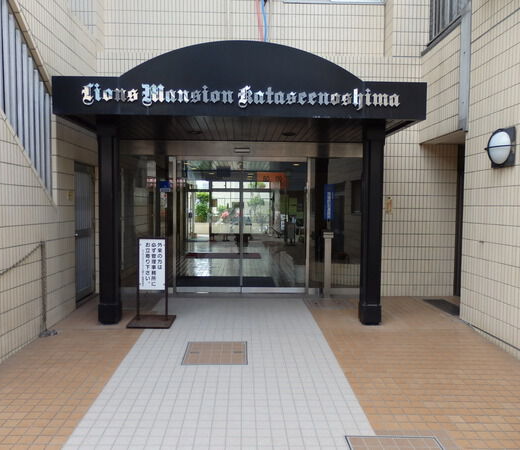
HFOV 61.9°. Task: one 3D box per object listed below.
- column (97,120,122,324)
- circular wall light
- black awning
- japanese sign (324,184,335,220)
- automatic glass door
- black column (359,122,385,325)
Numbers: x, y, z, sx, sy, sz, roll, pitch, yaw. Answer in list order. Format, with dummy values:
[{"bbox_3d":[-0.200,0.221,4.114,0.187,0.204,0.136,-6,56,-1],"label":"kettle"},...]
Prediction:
[{"bbox_3d":[-2.064,-0.039,5.976,0.255,2.788,0.255,0,3,-2],"label":"column"},{"bbox_3d":[2.871,-0.919,5.217,0.140,0.455,0.450,0,3,-2],"label":"circular wall light"},{"bbox_3d":[-0.257,-1.904,6.605,4.770,0.970,2.180,0,3,-2],"label":"black awning"},{"bbox_3d":[1.272,-0.416,7.886,0.195,0.635,0.040,0,3,-2],"label":"japanese sign"},{"bbox_3d":[-0.335,0.029,7.883,2.400,2.440,0.100,0,3,-2],"label":"automatic glass door"},{"bbox_3d":[1.562,-0.020,6.088,0.255,2.788,0.255,0,3,-2],"label":"black column"}]

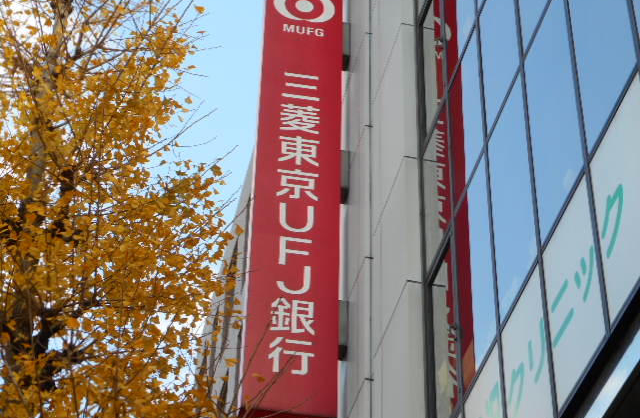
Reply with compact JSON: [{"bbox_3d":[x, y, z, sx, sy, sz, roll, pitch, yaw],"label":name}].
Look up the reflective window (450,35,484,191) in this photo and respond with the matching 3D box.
[{"bbox_3d":[1.381,-0.858,15.217,0.080,1.551,0.896,10,-44,-9],"label":"reflective window"}]

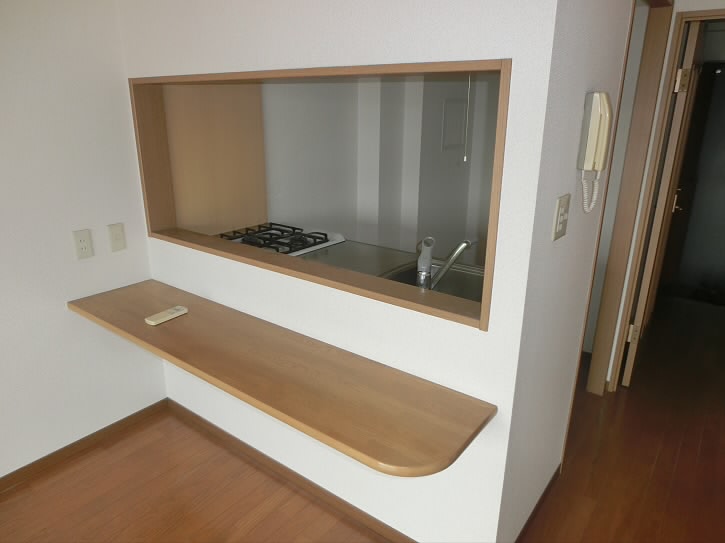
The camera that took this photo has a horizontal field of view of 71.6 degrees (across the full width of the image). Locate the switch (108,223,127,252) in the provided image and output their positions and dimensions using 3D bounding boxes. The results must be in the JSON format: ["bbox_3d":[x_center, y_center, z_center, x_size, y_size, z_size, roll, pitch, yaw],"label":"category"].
[{"bbox_3d":[-1.081,-0.148,2.222,0.010,0.120,0.070,14,22,35],"label":"switch"}]

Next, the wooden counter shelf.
[{"bbox_3d":[-0.432,0.268,1.757,1.745,0.030,0.389,14,22,35],"label":"wooden counter shelf"}]

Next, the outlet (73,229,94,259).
[{"bbox_3d":[-1.168,-0.113,2.114,0.010,0.120,0.070,14,22,35],"label":"outlet"}]

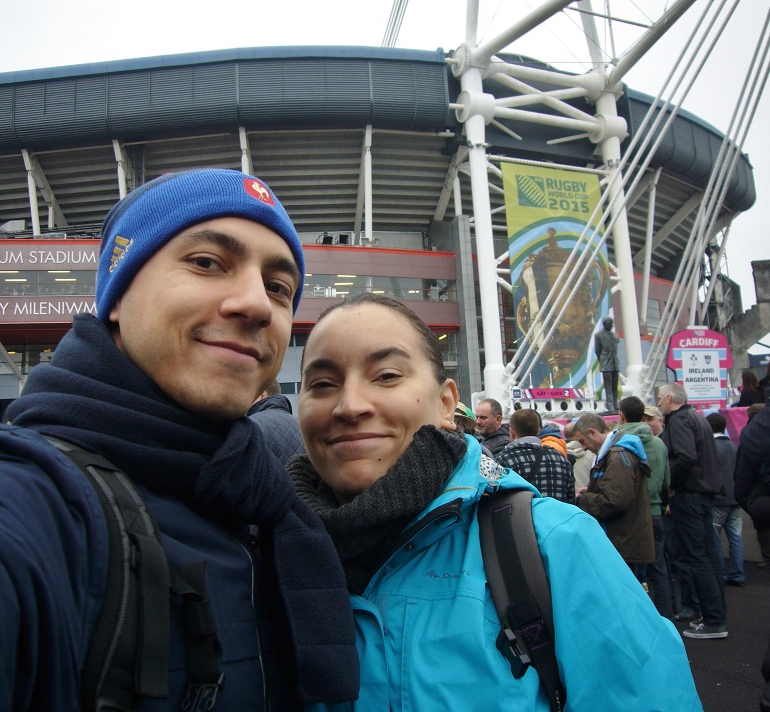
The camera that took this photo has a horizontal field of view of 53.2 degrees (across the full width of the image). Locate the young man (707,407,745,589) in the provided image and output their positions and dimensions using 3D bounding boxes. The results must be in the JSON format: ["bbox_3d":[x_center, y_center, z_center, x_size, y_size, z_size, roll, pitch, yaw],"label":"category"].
[{"bbox_3d":[3.220,1.336,7.279,0.470,1.620,0.310,-5,-6,26],"label":"young man"}]

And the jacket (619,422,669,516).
[{"bbox_3d":[1.789,0.791,5.400,0.500,0.660,0.310,-1,-6,-6],"label":"jacket"}]

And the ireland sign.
[{"bbox_3d":[5.134,0.236,12.500,1.200,1.500,0.130,-1,-6,-9],"label":"ireland sign"}]

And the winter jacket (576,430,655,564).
[{"bbox_3d":[1.356,0.823,4.500,0.460,0.790,0.520,-3,-6,8],"label":"winter jacket"}]

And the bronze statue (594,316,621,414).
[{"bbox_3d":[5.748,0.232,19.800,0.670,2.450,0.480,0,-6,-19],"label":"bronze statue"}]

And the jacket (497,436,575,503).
[{"bbox_3d":[0.865,0.829,4.600,0.530,0.720,0.320,-1,-6,-6],"label":"jacket"}]

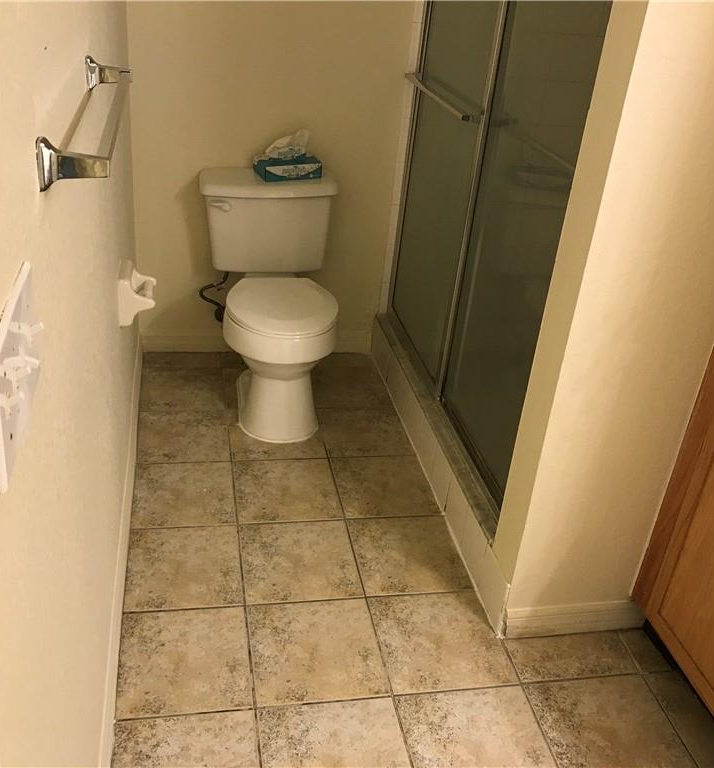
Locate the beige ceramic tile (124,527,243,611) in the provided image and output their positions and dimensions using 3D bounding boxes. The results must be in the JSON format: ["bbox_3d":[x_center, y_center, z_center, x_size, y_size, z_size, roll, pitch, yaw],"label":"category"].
[{"bbox_3d":[-0.451,0.477,2.152,0.294,0.010,0.300,-1,30,-12],"label":"beige ceramic tile"}]

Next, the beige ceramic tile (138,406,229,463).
[{"bbox_3d":[-0.566,0.172,2.697,0.290,0.010,0.306,-1,30,-12],"label":"beige ceramic tile"}]

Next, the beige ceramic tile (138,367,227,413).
[{"bbox_3d":[-0.624,0.017,2.960,0.290,0.010,0.306,-1,30,-12],"label":"beige ceramic tile"}]

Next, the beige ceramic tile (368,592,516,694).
[{"bbox_3d":[0.200,0.623,2.018,0.297,0.010,0.300,-1,30,-12],"label":"beige ceramic tile"}]

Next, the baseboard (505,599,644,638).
[{"bbox_3d":[0.556,0.589,2.077,0.381,0.088,0.014,-1,30,-12],"label":"baseboard"}]

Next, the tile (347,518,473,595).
[{"bbox_3d":[0.141,0.470,2.276,0.292,0.010,0.300,-1,30,-12],"label":"tile"}]

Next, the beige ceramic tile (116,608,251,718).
[{"bbox_3d":[-0.395,0.630,1.893,0.294,0.010,0.300,-1,30,-12],"label":"beige ceramic tile"}]

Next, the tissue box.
[{"bbox_3d":[-0.232,-0.729,2.801,0.213,0.050,0.112,-11,34,-28],"label":"tissue box"}]

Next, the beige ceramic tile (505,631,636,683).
[{"bbox_3d":[0.524,0.669,2.029,0.306,0.010,0.136,-1,30,-12],"label":"beige ceramic tile"}]

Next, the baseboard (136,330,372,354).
[{"bbox_3d":[-0.373,-0.163,3.226,0.899,0.088,0.014,-1,30,-12],"label":"baseboard"}]

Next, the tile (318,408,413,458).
[{"bbox_3d":[0.030,0.165,2.791,0.292,0.010,0.294,-1,30,-12],"label":"tile"}]

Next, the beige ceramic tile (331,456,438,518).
[{"bbox_3d":[0.086,0.317,2.535,0.292,0.010,0.300,-1,30,-12],"label":"beige ceramic tile"}]

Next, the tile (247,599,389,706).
[{"bbox_3d":[-0.099,0.633,1.973,0.306,0.010,0.306,-1,30,-12],"label":"tile"}]

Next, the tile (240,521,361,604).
[{"bbox_3d":[-0.156,0.478,2.235,0.306,0.010,0.306,-1,30,-12],"label":"tile"}]

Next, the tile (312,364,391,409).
[{"bbox_3d":[-0.025,0.014,3.046,0.292,0.010,0.297,-1,30,-12],"label":"tile"}]

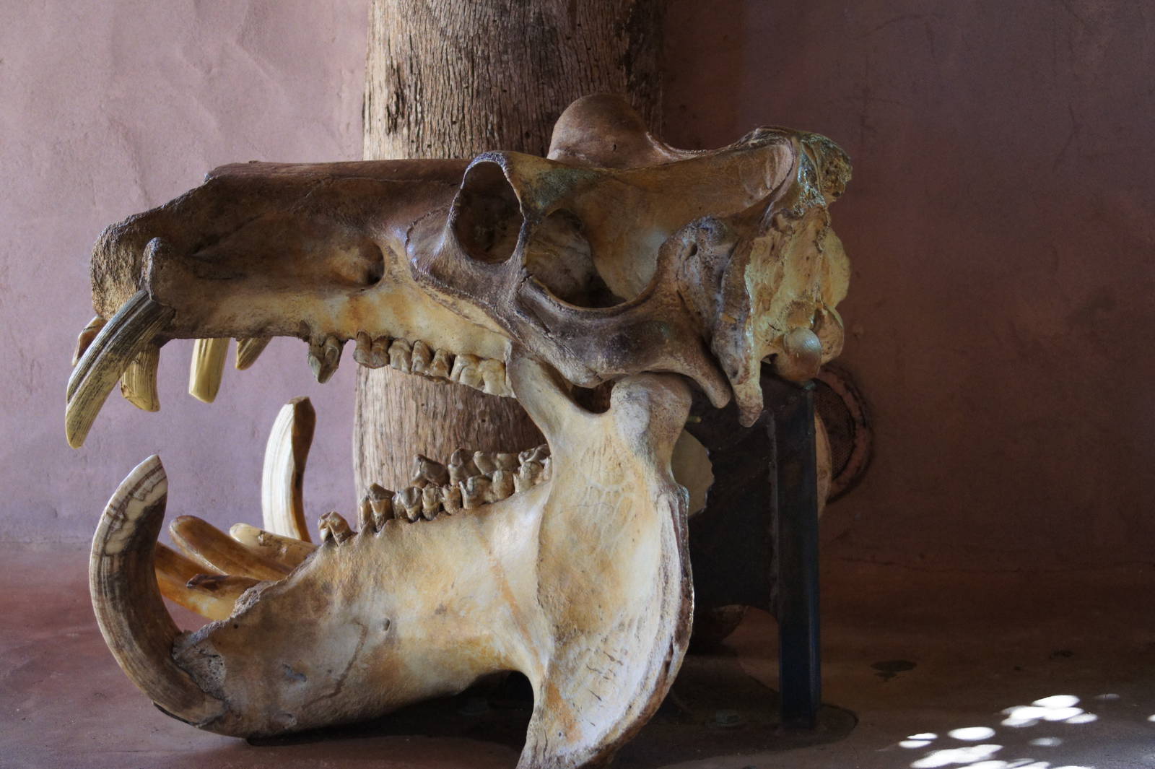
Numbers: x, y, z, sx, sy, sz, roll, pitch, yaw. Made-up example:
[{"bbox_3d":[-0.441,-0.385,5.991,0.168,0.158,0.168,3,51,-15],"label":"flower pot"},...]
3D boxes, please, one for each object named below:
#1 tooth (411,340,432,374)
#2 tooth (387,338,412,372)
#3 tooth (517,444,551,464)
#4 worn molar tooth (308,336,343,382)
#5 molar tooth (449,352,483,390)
[{"bbox_3d":[-0.134,-0.024,3.075,0.018,0.028,0.027,4,11,22],"label":"tooth"},{"bbox_3d":[-0.153,-0.025,3.082,0.020,0.029,0.026,4,11,22],"label":"tooth"},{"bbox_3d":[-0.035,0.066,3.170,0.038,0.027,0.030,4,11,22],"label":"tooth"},{"bbox_3d":[-0.219,-0.022,3.108,0.029,0.040,0.023,4,11,22],"label":"worn molar tooth"},{"bbox_3d":[-0.095,-0.011,3.059,0.027,0.030,0.033,4,11,22],"label":"molar tooth"}]

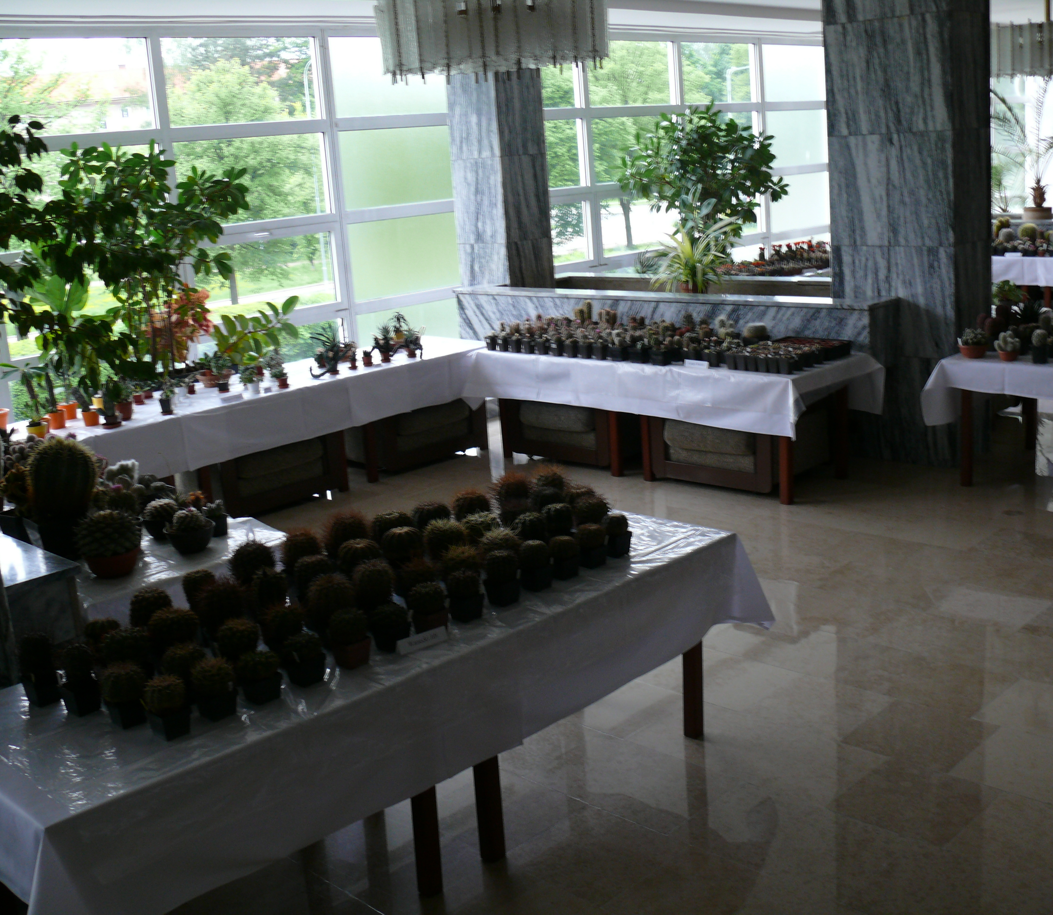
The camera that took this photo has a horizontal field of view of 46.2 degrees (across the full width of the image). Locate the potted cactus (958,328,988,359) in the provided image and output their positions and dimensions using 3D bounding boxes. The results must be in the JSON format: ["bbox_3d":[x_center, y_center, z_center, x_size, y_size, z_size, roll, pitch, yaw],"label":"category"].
[{"bbox_3d":[2.343,-0.601,6.481,0.150,0.155,0.150,-17,19,-41],"label":"potted cactus"}]

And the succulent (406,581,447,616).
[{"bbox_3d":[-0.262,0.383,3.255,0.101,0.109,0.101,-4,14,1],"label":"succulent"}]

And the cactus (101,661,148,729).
[{"bbox_3d":[-0.935,0.549,2.888,0.103,0.140,0.103,10,19,44],"label":"cactus"}]

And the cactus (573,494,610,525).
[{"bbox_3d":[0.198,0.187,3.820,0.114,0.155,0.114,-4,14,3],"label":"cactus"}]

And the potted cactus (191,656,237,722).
[{"bbox_3d":[-0.721,0.530,2.855,0.095,0.140,0.095,-17,19,-41],"label":"potted cactus"}]

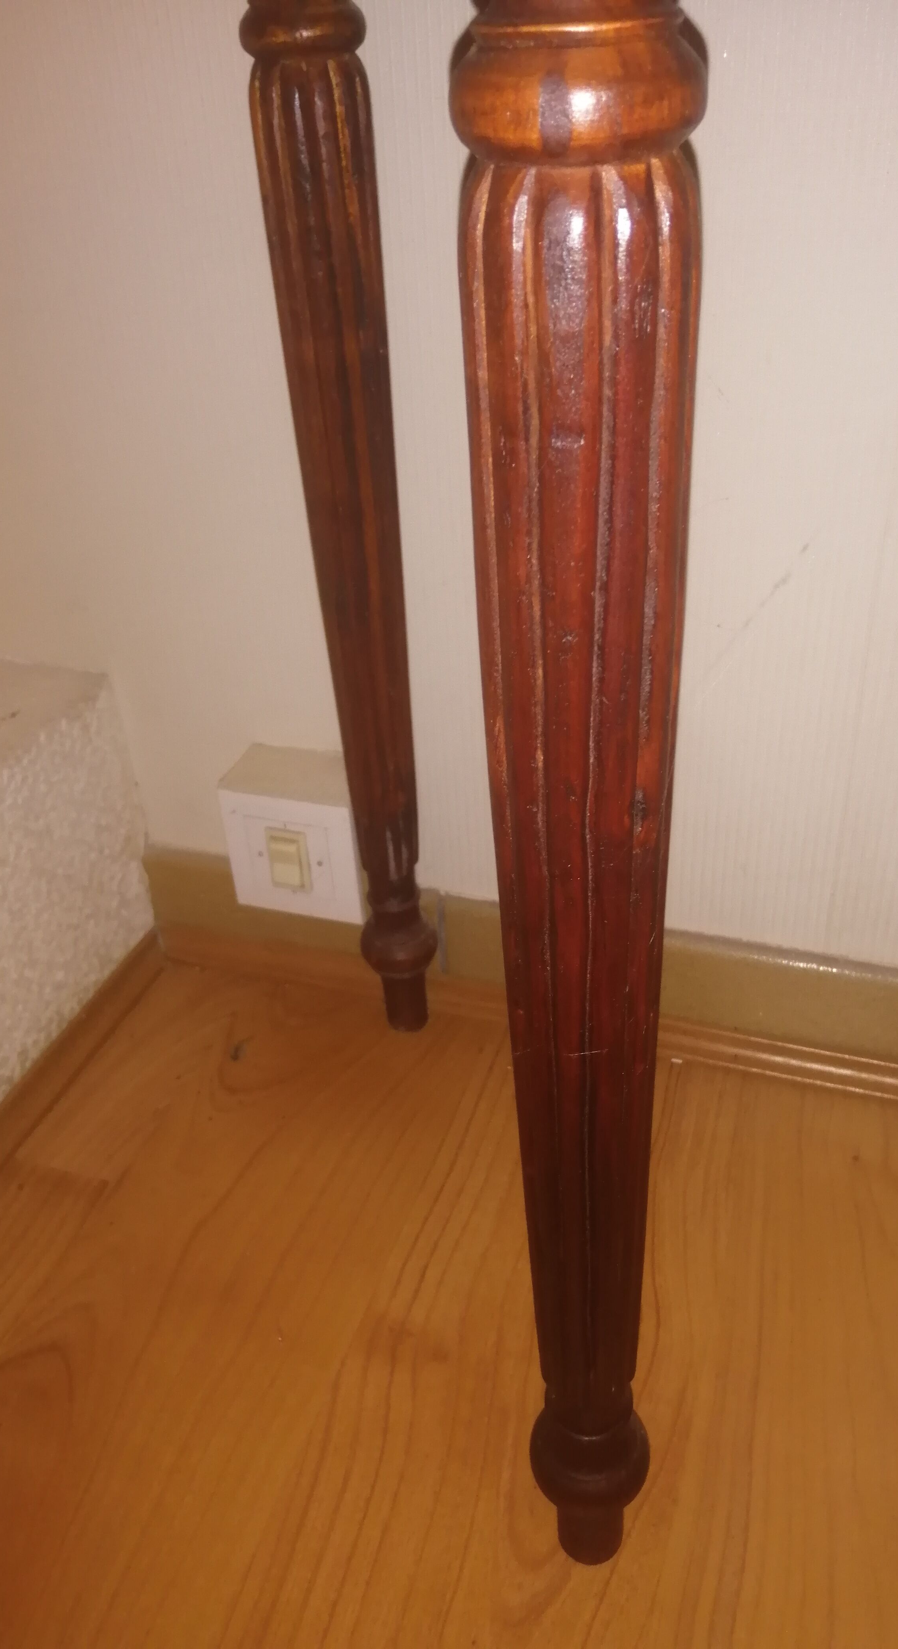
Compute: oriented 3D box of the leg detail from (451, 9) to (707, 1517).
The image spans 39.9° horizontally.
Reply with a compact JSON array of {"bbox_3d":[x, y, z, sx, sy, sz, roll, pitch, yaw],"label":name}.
[{"bbox_3d":[0.040,0.060,0.360,0.050,0.562,0.050,8,34,19],"label":"leg detail"}]

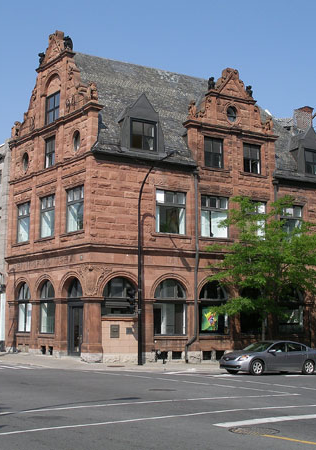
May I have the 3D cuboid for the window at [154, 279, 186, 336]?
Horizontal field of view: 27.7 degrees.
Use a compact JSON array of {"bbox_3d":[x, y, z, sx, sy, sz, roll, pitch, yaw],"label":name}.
[{"bbox_3d":[0.683,4.333,33.759,1.891,3.028,0.250,5,-10,-28],"label":"window"}]

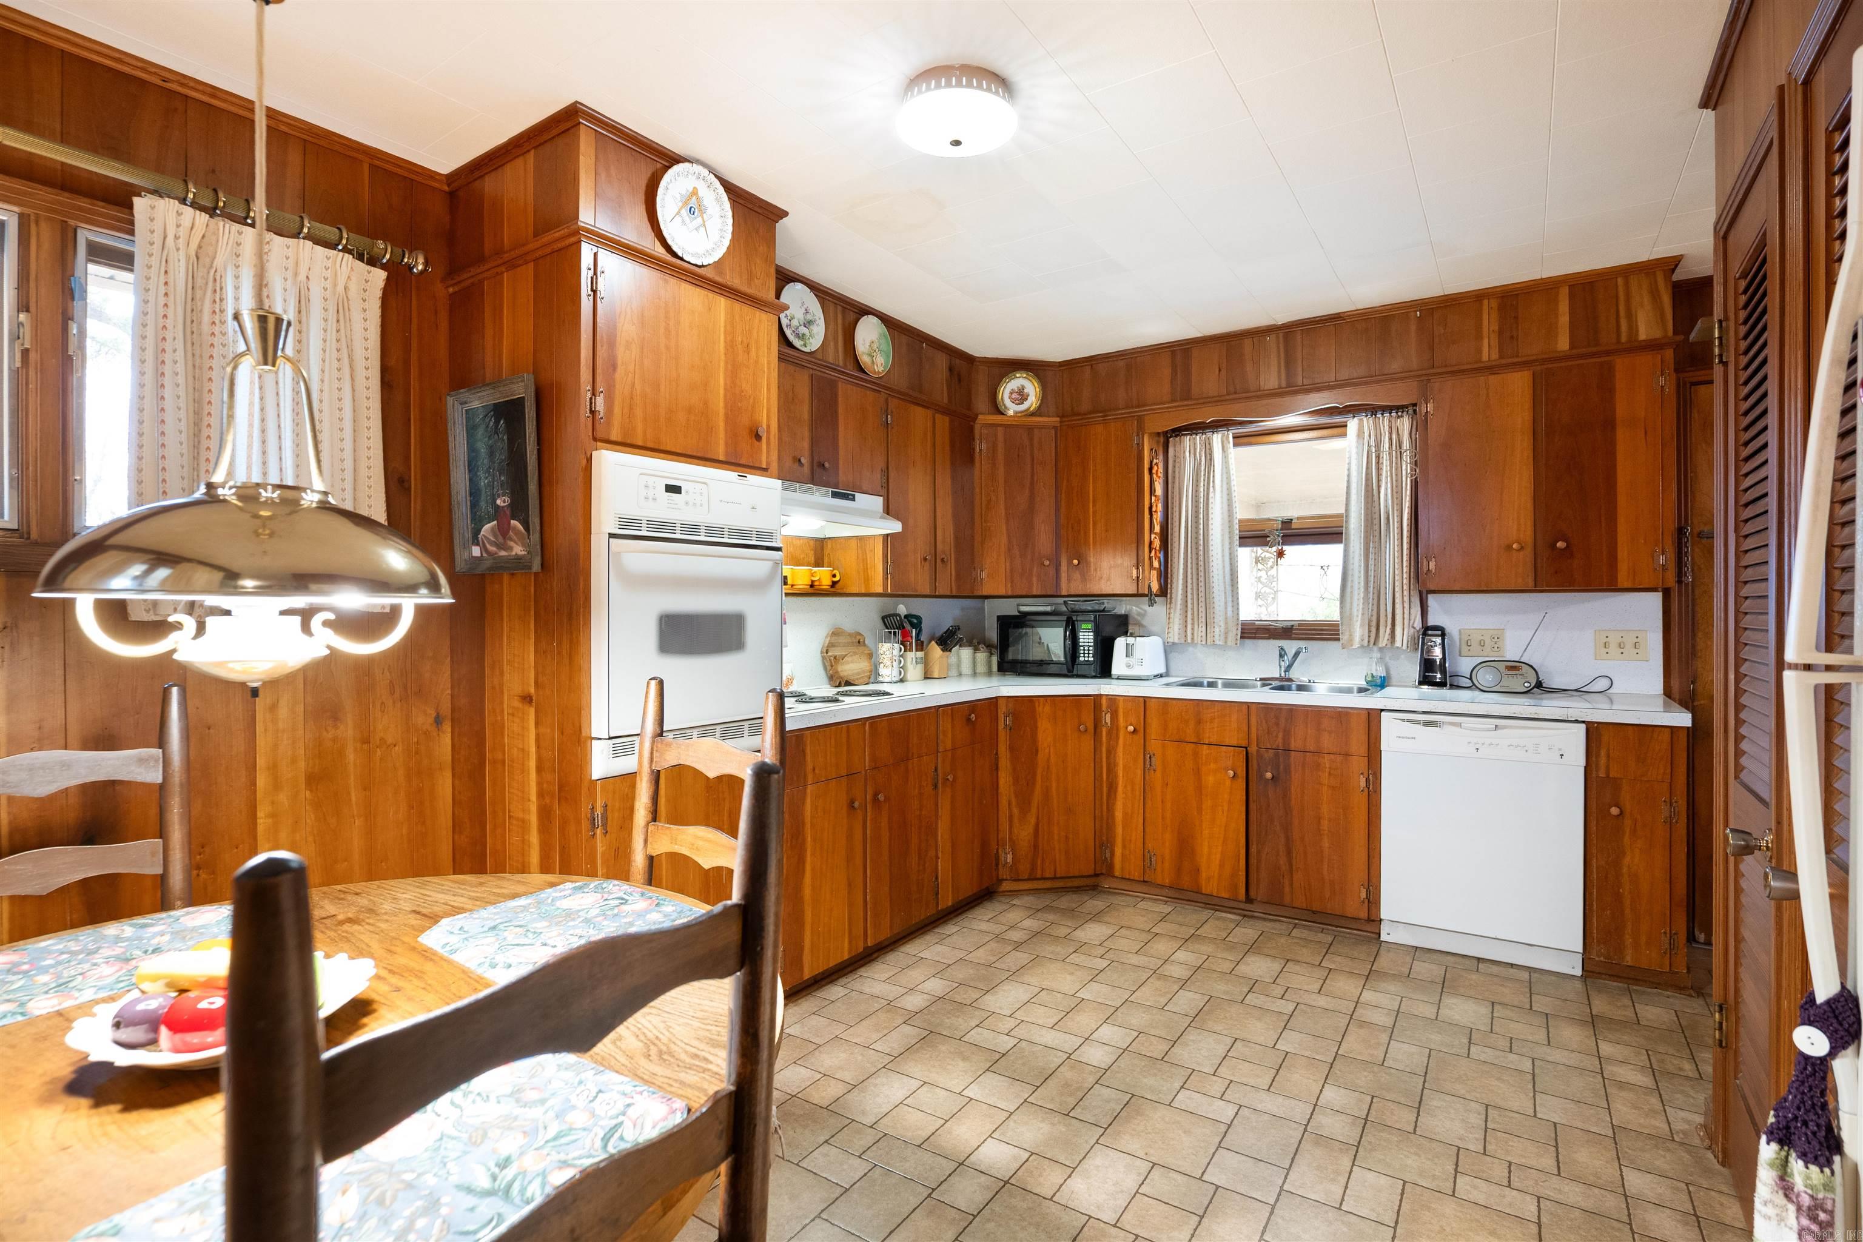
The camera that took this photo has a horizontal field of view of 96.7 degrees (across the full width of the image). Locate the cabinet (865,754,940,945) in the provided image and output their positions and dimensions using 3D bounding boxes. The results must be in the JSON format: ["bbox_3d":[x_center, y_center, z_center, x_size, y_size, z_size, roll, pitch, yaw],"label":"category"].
[{"bbox_3d":[-0.329,0.856,3.311,0.570,0.625,0.460,0,1,34],"label":"cabinet"}]

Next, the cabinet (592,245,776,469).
[{"bbox_3d":[-0.881,-0.678,2.415,0.580,0.470,0.615,0,0,34],"label":"cabinet"}]

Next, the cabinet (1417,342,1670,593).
[{"bbox_3d":[2.359,-0.532,3.223,0.760,0.830,0.320,0,1,34],"label":"cabinet"}]

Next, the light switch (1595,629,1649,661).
[{"bbox_3d":[2.678,0.096,3.220,0.163,0.115,0.010,0,0,33],"label":"light switch"}]

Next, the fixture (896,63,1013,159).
[{"bbox_3d":[0.059,-1.158,1.925,0.285,0.100,0.285,0,0,0],"label":"fixture"}]

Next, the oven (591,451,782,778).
[{"bbox_3d":[-0.842,-0.018,2.369,0.580,0.770,0.605,0,0,34],"label":"oven"}]

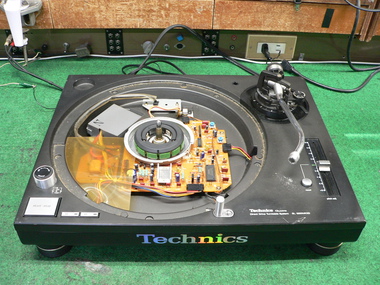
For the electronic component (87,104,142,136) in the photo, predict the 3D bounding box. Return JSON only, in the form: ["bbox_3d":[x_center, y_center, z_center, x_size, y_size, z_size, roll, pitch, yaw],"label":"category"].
[{"bbox_3d":[-0.126,-0.029,0.670,0.062,0.026,0.065,24,47,23],"label":"electronic component"}]

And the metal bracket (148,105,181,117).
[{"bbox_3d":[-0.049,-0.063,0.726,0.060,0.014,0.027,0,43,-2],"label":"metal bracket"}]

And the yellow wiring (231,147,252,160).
[{"bbox_3d":[0.082,0.016,0.623,0.014,0.010,0.042,-30,51,-30],"label":"yellow wiring"}]

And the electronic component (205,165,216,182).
[{"bbox_3d":[0.031,0.047,0.602,0.013,0.005,0.033,0,42,-2],"label":"electronic component"}]

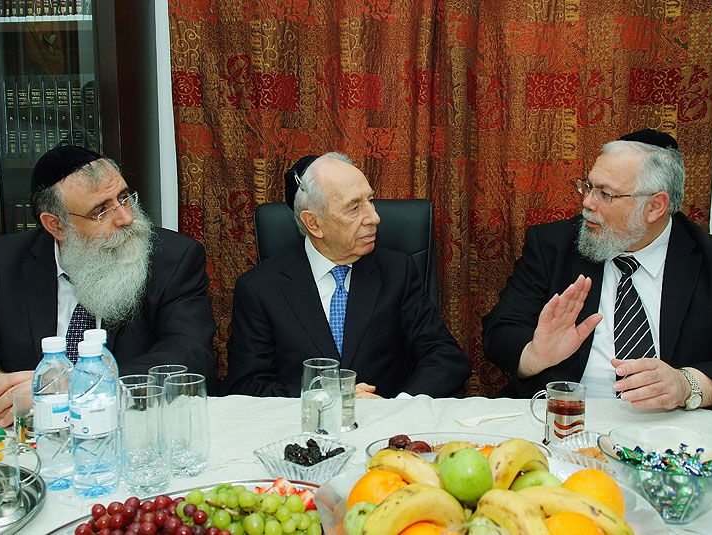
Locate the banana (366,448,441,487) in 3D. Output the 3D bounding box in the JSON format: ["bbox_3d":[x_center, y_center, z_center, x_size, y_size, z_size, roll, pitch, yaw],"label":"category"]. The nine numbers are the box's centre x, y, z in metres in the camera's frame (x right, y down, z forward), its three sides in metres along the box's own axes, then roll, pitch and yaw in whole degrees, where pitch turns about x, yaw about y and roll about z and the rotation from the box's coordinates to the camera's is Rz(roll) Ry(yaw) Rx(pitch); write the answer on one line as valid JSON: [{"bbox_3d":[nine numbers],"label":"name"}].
[{"bbox_3d":[0.066,0.246,0.894,0.140,0.055,0.045,5,9,38],"label":"banana"}]

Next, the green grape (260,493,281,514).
[{"bbox_3d":[-0.107,0.293,0.910,0.022,0.022,0.022,0,7,0],"label":"green grape"}]

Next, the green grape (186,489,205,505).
[{"bbox_3d":[-0.198,0.283,0.906,0.021,0.021,0.021,0,7,0],"label":"green grape"}]

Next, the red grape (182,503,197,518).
[{"bbox_3d":[-0.201,0.296,0.893,0.017,0.017,0.017,0,7,0],"label":"red grape"}]

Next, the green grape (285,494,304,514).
[{"bbox_3d":[-0.077,0.294,0.911,0.021,0.021,0.021,0,7,0],"label":"green grape"}]

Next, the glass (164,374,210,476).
[{"bbox_3d":[-0.253,0.235,1.095,0.065,0.140,0.065,0,7,0],"label":"glass"}]

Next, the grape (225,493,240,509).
[{"bbox_3d":[-0.155,0.296,0.928,0.018,0.018,0.018,0,7,0],"label":"grape"}]

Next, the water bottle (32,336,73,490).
[{"bbox_3d":[-0.424,0.206,1.044,0.064,0.210,0.064,0,7,0],"label":"water bottle"}]

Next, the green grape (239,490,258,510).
[{"bbox_3d":[-0.136,0.294,0.927,0.021,0.021,0.021,0,7,0],"label":"green grape"}]

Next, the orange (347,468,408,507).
[{"bbox_3d":[0.032,0.269,0.828,0.077,0.076,0.077,0,7,0],"label":"orange"}]

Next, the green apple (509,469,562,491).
[{"bbox_3d":[0.211,0.275,0.862,0.069,0.065,0.069,0,7,0],"label":"green apple"}]

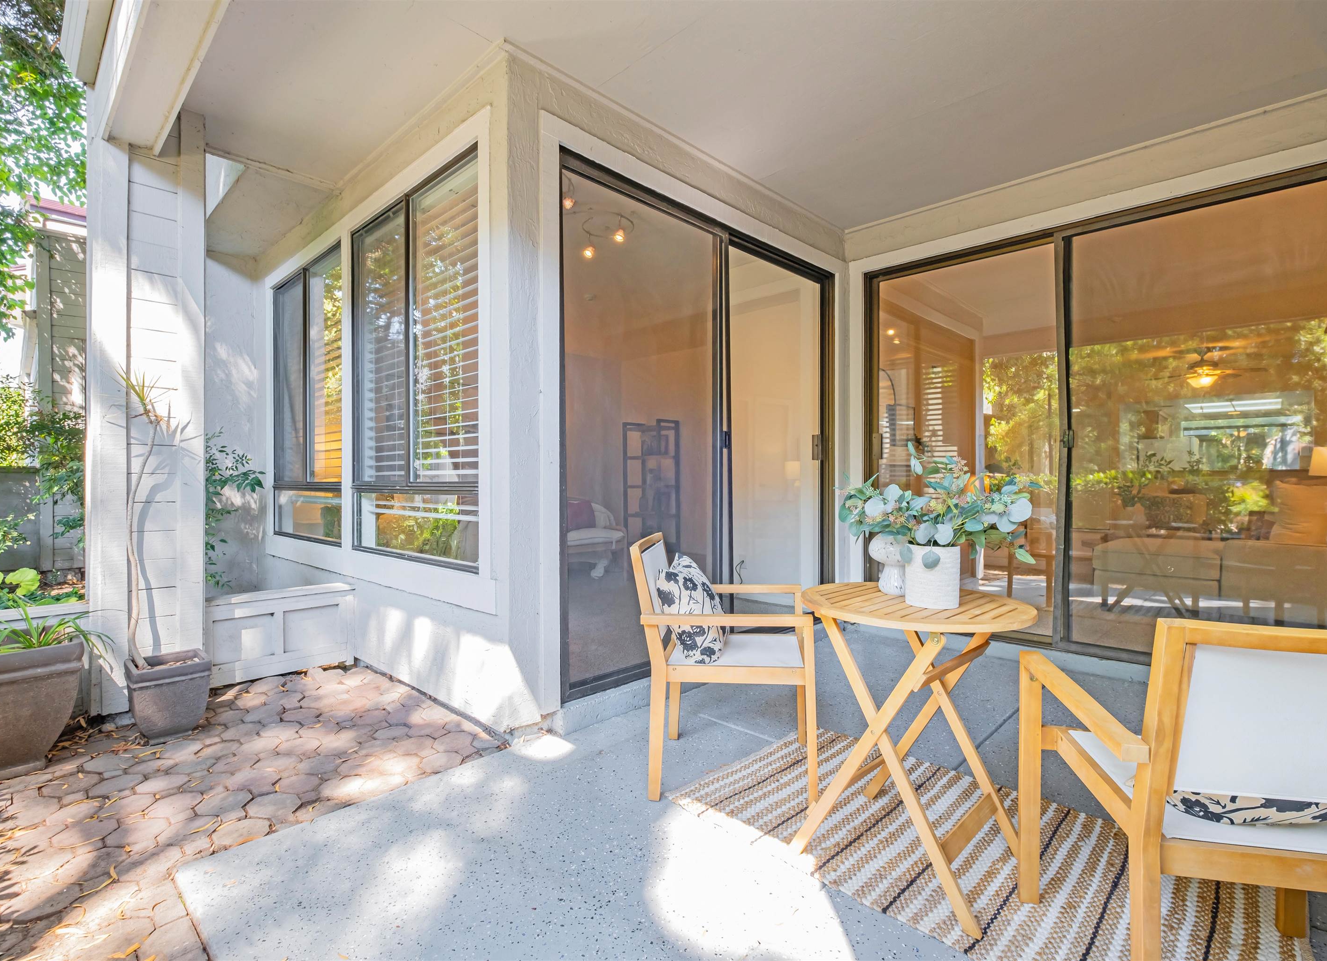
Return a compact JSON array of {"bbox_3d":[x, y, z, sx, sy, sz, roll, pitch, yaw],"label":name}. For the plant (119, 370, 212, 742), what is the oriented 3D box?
[{"bbox_3d":[-1.960,0.282,2.385,0.280,1.420,0.280,0,0,-45],"label":"plant"}]

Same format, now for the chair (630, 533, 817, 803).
[{"bbox_3d":[0.213,0.597,2.070,0.580,0.800,0.510,0,0,7],"label":"chair"}]

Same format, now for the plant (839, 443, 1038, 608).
[{"bbox_3d":[0.733,0.113,1.600,0.500,0.420,0.400,0,0,12],"label":"plant"}]

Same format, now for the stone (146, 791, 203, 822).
[{"bbox_3d":[-1.500,1.015,1.845,0.145,0.050,0.145,0,0,6],"label":"stone"}]

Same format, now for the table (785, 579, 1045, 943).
[{"bbox_3d":[0.655,0.656,1.595,0.575,0.675,0.575,0,0,44],"label":"table"}]

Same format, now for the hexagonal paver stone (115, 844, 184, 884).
[{"bbox_3d":[-1.340,1.015,1.560,0.145,0.050,0.145,0,0,6],"label":"hexagonal paver stone"}]

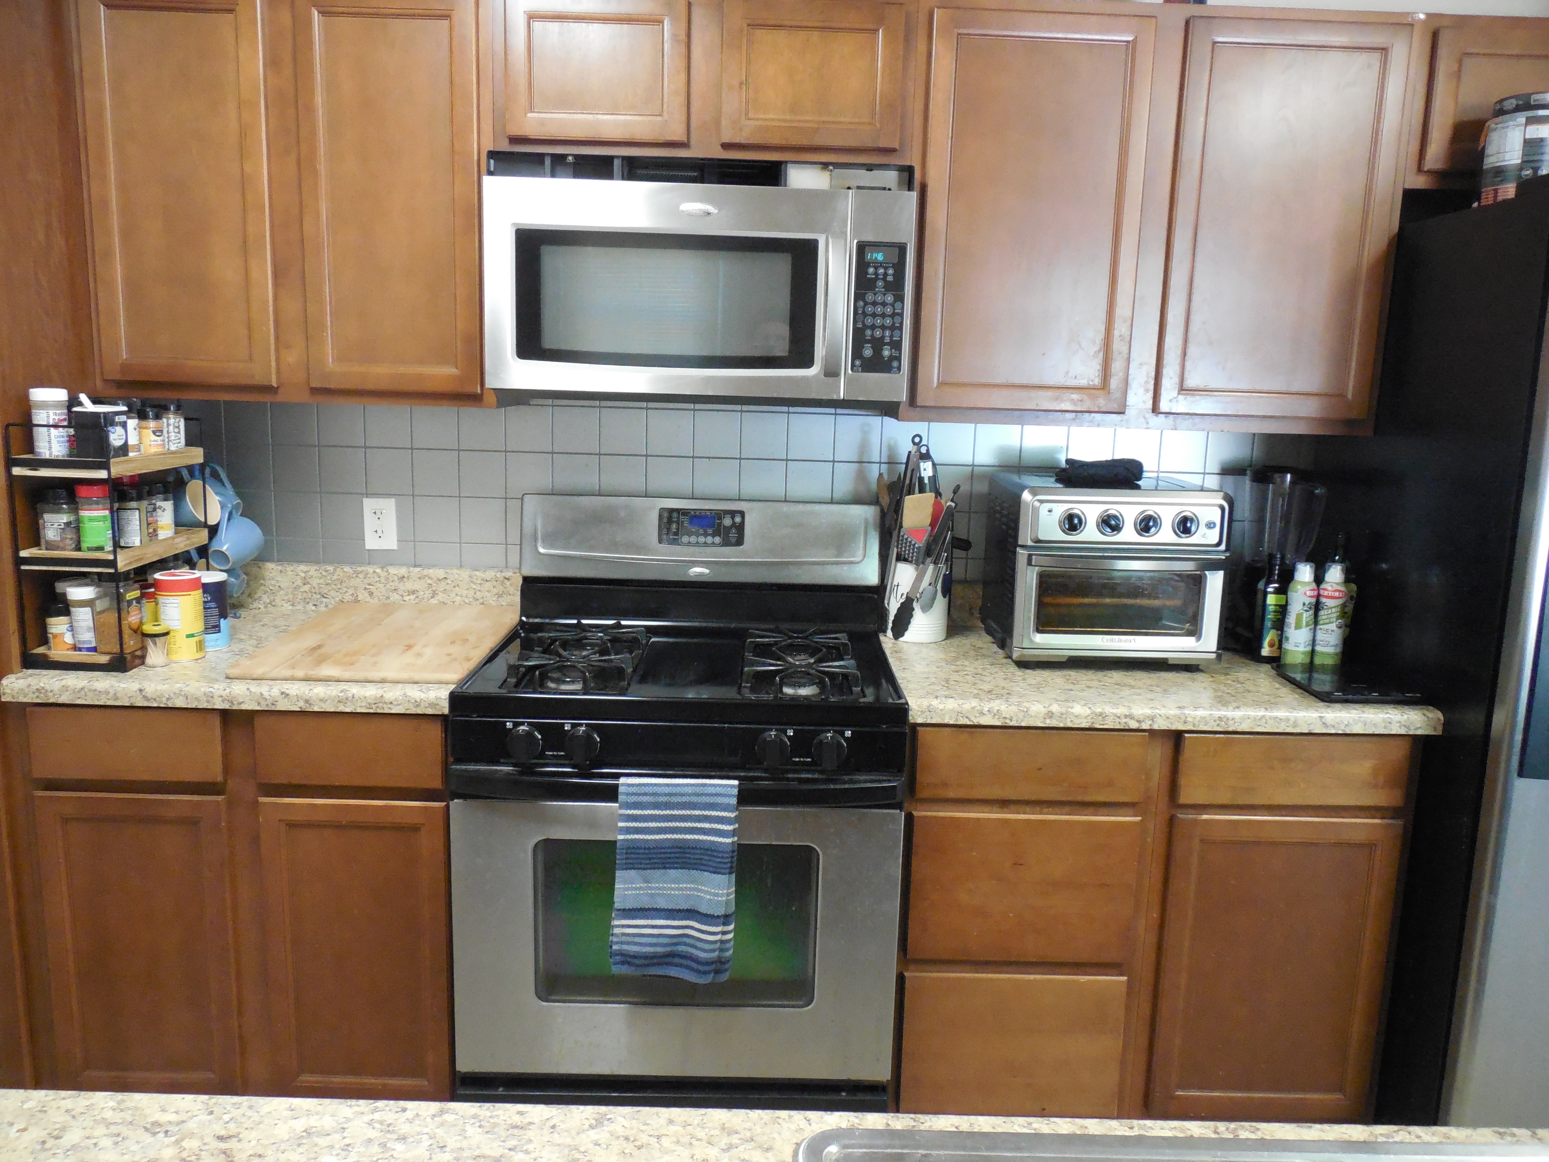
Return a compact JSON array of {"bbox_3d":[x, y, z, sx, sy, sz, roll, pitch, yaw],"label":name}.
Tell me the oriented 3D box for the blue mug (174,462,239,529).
[{"bbox_3d":[-1.181,-0.172,2.325,0.105,0.125,0.095,-16,6,12],"label":"blue mug"}]

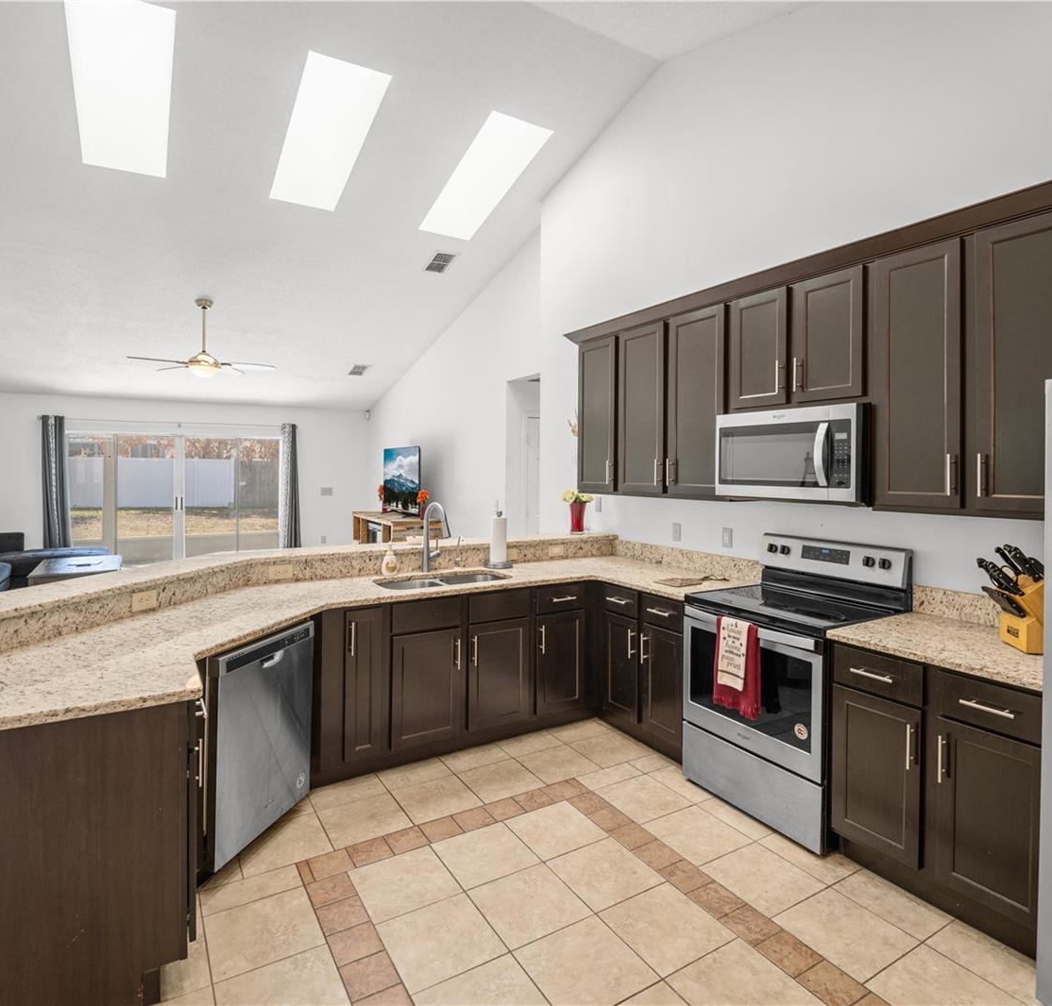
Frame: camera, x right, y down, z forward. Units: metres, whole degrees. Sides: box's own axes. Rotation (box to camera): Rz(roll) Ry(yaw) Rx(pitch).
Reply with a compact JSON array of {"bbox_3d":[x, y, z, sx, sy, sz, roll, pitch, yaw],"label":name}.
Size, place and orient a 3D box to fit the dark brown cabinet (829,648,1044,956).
[{"bbox_3d":[1.707,1.011,2.273,0.625,0.895,0.696,-2,4,-32],"label":"dark brown cabinet"}]

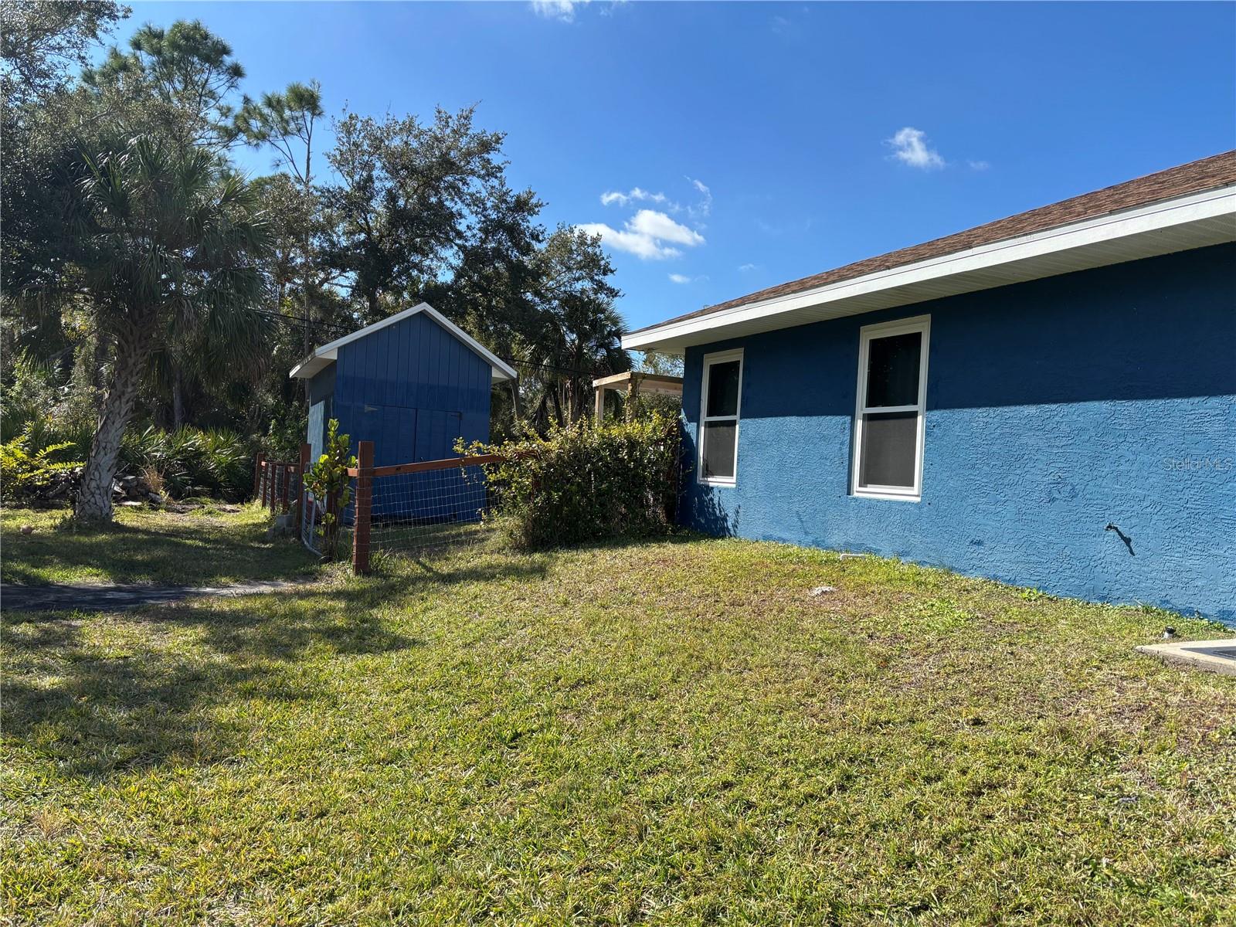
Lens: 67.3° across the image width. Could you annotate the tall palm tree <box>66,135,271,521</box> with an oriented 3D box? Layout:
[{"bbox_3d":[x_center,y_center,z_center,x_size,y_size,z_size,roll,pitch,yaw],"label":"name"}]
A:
[{"bbox_3d":[-7.264,-2.191,15.100,3.000,6.200,3.000,4,0,-24],"label":"tall palm tree"}]

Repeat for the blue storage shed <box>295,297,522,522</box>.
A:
[{"bbox_3d":[-4.976,-1.010,20.461,3.880,4.320,5.600,4,0,-24],"label":"blue storage shed"}]

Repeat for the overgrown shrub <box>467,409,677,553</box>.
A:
[{"bbox_3d":[-0.434,0.205,11.256,2.500,1.700,1.100,4,0,-24],"label":"overgrown shrub"}]

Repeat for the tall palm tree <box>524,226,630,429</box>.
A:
[{"bbox_3d":[-1.282,-2.770,26.500,2.900,8.100,2.900,4,0,-24],"label":"tall palm tree"}]

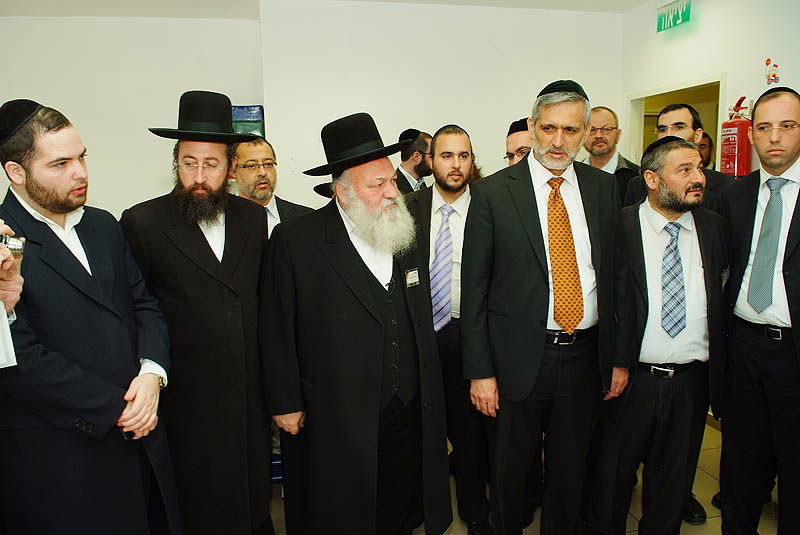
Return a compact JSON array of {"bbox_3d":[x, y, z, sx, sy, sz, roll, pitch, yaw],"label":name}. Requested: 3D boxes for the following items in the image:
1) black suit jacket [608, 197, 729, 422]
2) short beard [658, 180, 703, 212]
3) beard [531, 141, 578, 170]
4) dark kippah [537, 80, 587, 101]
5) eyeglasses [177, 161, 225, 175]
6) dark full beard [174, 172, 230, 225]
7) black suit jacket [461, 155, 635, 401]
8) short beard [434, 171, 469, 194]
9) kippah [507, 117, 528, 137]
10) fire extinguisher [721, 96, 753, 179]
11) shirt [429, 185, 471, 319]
[{"bbox_3d":[0.863,0.137,1.930,0.480,0.730,0.310,1,6,18],"label":"black suit jacket"},{"bbox_3d":[0.905,-0.229,1.840,0.135,0.105,0.110,-4,7,-30],"label":"short beard"},{"bbox_3d":[0.452,-0.325,1.680,0.135,0.095,0.100,1,6,15],"label":"beard"},{"bbox_3d":[0.498,-0.533,1.760,0.160,0.070,0.160,5,3,18],"label":"dark kippah"},{"bbox_3d":[-0.584,-0.295,1.700,0.140,0.045,0.140,0,15,-16],"label":"eyeglasses"},{"bbox_3d":[-0.564,-0.198,1.660,0.155,0.150,0.120,-3,7,-22],"label":"dark full beard"},{"bbox_3d":[0.445,0.018,1.770,0.520,0.740,0.300,0,6,2],"label":"black suit jacket"},{"bbox_3d":[0.201,-0.328,2.230,0.135,0.100,0.110,-2,10,-8],"label":"short beard"},{"bbox_3d":[0.481,-0.529,2.200,0.165,0.075,0.165,4,8,40],"label":"kippah"},{"bbox_3d":[1.914,-0.726,3.280,0.160,0.490,0.155,-3,7,-24],"label":"fire extinguisher"},{"bbox_3d":[0.209,-0.054,2.302,0.420,0.570,0.250,0,7,6],"label":"shirt"}]

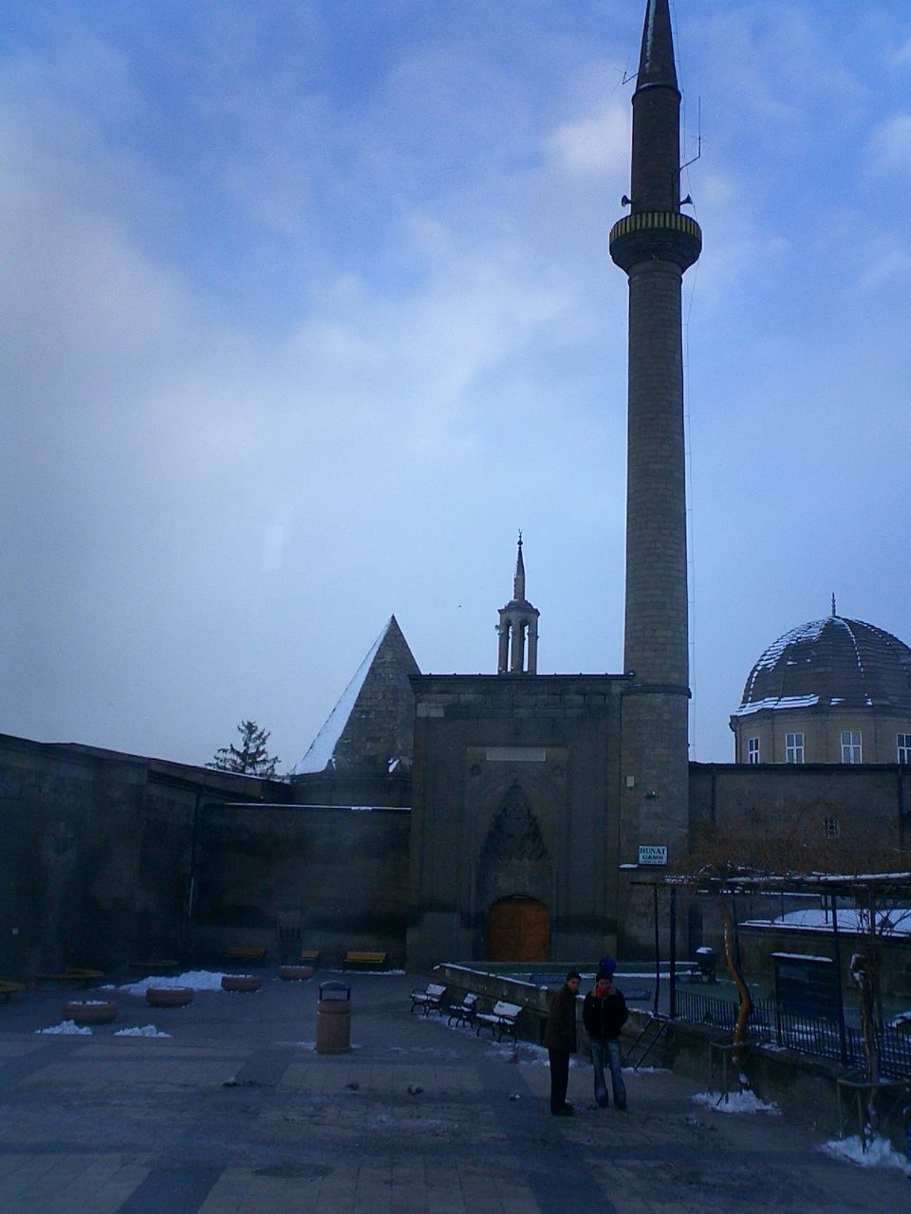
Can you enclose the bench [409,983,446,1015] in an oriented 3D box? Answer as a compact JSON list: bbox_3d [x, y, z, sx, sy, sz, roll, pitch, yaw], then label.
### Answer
[{"bbox_3d":[-0.619,9.153,30.251,0.500,0.660,1.420,5,-13,-17],"label":"bench"}]

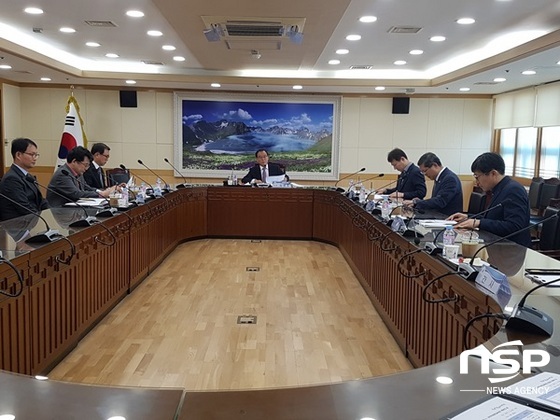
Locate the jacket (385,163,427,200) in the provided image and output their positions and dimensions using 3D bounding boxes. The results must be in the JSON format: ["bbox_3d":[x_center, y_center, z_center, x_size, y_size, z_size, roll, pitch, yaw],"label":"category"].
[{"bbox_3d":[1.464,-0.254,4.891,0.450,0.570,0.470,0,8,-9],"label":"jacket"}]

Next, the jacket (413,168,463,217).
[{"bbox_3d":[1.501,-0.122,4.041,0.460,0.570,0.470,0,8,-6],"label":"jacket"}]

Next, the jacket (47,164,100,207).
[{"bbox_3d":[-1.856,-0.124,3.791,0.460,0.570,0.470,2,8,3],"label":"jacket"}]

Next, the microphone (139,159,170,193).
[{"bbox_3d":[-1.547,-0.409,5.204,0.390,0.400,0.110,2,8,9],"label":"microphone"}]

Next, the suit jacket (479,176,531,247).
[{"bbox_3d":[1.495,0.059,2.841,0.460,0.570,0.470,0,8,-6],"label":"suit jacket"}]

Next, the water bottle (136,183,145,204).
[{"bbox_3d":[-1.444,-0.194,4.416,0.065,0.205,0.065,1,8,-1],"label":"water bottle"}]

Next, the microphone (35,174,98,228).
[{"bbox_3d":[-1.511,-0.052,2.964,0.450,0.335,0.110,1,8,-1],"label":"microphone"}]

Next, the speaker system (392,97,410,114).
[{"bbox_3d":[2.292,-1.968,7.936,0.325,0.325,0.200,1,8,-1],"label":"speaker system"}]

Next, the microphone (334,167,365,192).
[{"bbox_3d":[0.895,-0.384,5.380,0.390,0.320,0.110,1,8,-2],"label":"microphone"}]

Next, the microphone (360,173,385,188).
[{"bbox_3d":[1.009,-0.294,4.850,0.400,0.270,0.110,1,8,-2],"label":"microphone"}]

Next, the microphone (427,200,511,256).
[{"bbox_3d":[1.027,0.096,2.343,0.430,0.325,0.110,1,8,-1],"label":"microphone"}]

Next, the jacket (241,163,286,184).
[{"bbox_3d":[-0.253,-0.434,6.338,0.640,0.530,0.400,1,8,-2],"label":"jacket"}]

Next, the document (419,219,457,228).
[{"bbox_3d":[1.282,0.098,3.399,0.280,0.030,0.330,1,8,-1],"label":"document"}]

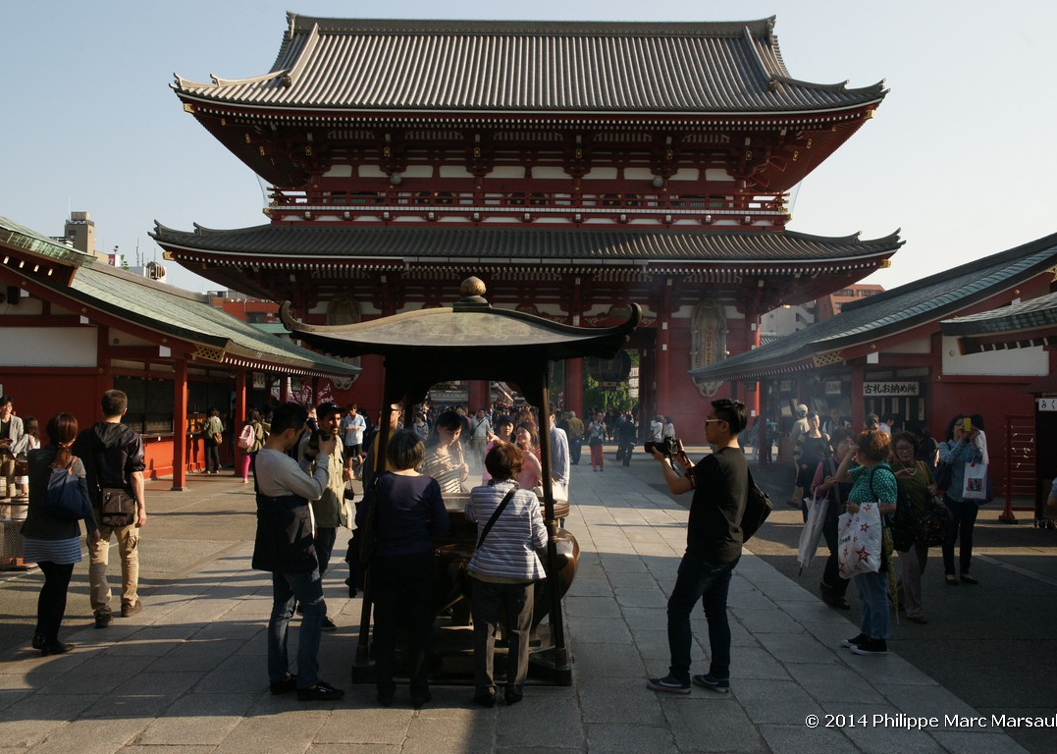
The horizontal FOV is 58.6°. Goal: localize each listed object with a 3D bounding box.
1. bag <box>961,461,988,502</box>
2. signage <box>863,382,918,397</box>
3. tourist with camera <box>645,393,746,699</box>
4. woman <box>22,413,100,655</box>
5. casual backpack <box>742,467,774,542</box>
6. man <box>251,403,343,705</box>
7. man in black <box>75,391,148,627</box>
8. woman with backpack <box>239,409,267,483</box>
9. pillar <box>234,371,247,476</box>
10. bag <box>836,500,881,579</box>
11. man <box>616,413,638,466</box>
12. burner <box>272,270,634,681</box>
[{"bbox_3d":[4.183,0.977,8.800,0.230,0.360,0.110,-1,-2,29],"label":"bag"},{"bbox_3d":[6.770,0.229,17.600,1.030,0.270,0.050,0,-1,0],"label":"signage"},{"bbox_3d":[1.014,1.002,5.639,0.620,1.740,0.500,0,-1,20],"label":"tourist with camera"},{"bbox_3d":[-3.275,1.090,6.600,0.480,1.640,0.400,-1,-2,18],"label":"woman"},{"bbox_3d":[1.385,0.794,5.750,0.180,0.430,0.300,-1,-2,28],"label":"casual backpack"},{"bbox_3d":[-1.366,1.013,5.600,0.500,1.720,0.470,1,-2,-35],"label":"man"},{"bbox_3d":[-3.213,0.986,7.270,0.540,1.790,0.380,0,-1,-3],"label":"man in black"},{"bbox_3d":[-5.712,1.433,19.500,0.480,1.560,0.500,0,-1,30],"label":"woman with backpack"},{"bbox_3d":[-6.510,1.021,21.300,0.190,2.430,0.190,0,-1,0],"label":"pillar"},{"bbox_3d":[2.255,1.104,6.400,0.300,0.520,0.140,0,-1,12],"label":"bag"},{"bbox_3d":[3.032,1.915,28.800,0.520,1.630,0.400,0,-2,0],"label":"man"},{"bbox_3d":[-0.400,0.606,6.420,2.050,2.550,2.050,0,-1,0],"label":"burner"}]

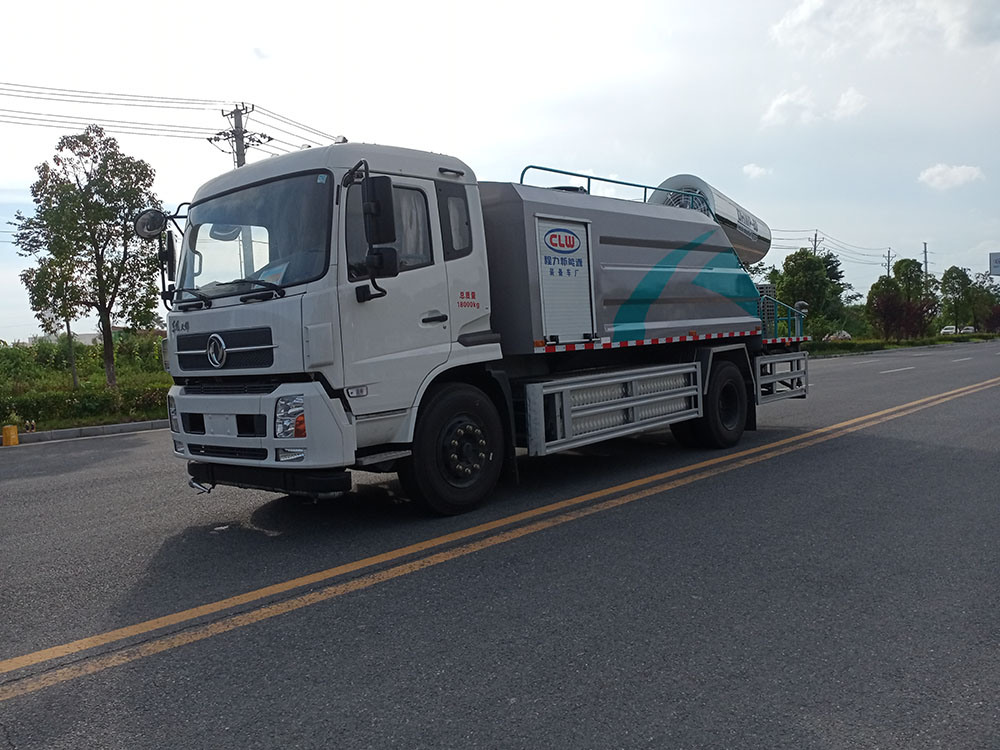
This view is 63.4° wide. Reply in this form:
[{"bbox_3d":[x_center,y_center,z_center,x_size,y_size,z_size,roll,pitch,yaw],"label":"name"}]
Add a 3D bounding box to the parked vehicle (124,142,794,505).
[{"bbox_3d":[0.789,-0.772,9.245,2.600,3.450,9.000,-1,2,40],"label":"parked vehicle"}]

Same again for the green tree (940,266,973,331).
[{"bbox_3d":[46.892,-7.259,82.883,3.381,7.700,3.381,-3,2,0],"label":"green tree"}]

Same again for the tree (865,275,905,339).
[{"bbox_3d":[30.410,-5.019,63.774,3.154,5.798,3.154,-3,2,0],"label":"tree"}]

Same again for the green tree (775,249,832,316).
[{"bbox_3d":[19.168,-4.587,50.770,3.640,6.687,3.640,-3,2,0],"label":"green tree"}]

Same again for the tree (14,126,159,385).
[{"bbox_3d":[-8.967,-2.328,18.191,3.283,6.564,3.283,-3,2,0],"label":"tree"}]

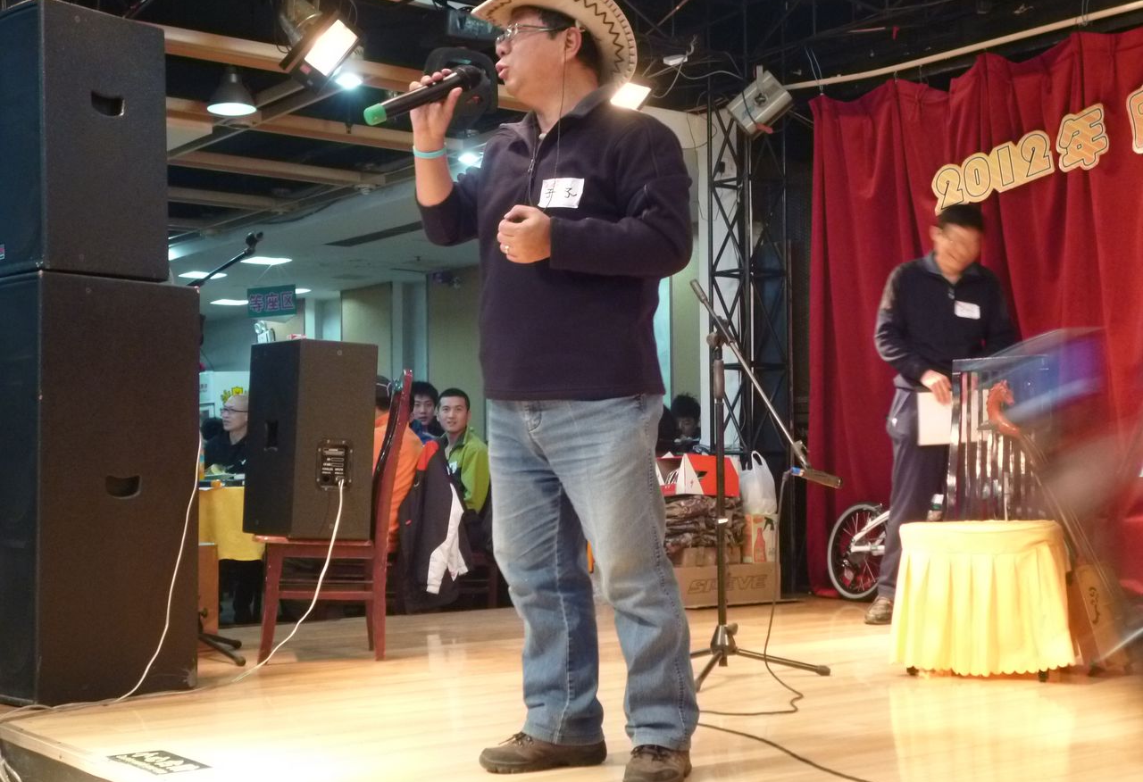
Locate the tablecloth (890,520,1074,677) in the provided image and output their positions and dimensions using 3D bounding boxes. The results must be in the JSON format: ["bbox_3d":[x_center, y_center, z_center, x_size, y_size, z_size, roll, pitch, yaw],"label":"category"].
[{"bbox_3d":[1.295,0.639,4.990,0.570,0.440,0.570,0,-3,0],"label":"tablecloth"}]

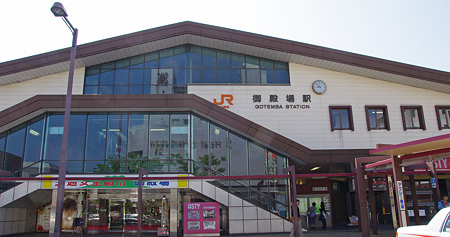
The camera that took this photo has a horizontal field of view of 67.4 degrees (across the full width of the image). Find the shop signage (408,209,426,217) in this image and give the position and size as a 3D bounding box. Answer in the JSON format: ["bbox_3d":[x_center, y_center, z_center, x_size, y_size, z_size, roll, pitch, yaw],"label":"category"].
[{"bbox_3d":[11.637,5.750,20.405,1.089,0.395,0.040,0,-14,-3],"label":"shop signage"}]

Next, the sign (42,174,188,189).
[{"bbox_3d":[-5.729,3.297,17.556,7.444,0.770,0.100,0,-14,-3],"label":"sign"}]

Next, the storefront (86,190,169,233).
[{"bbox_3d":[-5.773,5.546,20.122,4.788,2.512,0.400,0,-14,-3],"label":"storefront"}]

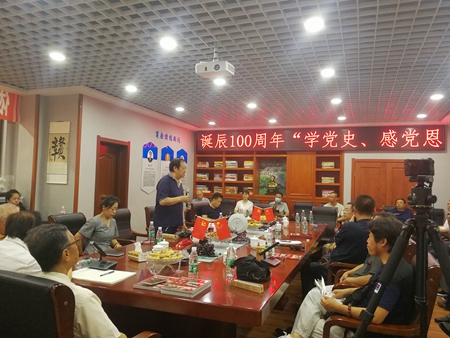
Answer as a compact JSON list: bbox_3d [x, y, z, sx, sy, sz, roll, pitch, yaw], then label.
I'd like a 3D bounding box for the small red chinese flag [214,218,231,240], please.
[{"bbox_3d":[-0.025,0.612,3.550,0.140,0.220,0.030,-14,-5,11],"label":"small red chinese flag"}]

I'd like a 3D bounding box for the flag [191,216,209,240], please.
[{"bbox_3d":[-0.248,0.604,3.550,0.130,0.220,0.030,15,0,11],"label":"flag"}]

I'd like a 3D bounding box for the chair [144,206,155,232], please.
[{"bbox_3d":[-0.848,1.071,5.452,0.650,1.040,0.600,1,-2,23],"label":"chair"}]

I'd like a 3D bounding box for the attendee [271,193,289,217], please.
[{"bbox_3d":[1.117,1.115,7.200,0.520,1.260,0.750,0,-3,16],"label":"attendee"}]

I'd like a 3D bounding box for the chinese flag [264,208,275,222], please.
[{"bbox_3d":[0.697,0.722,5.450,0.135,0.215,0.030,-14,-5,11],"label":"chinese flag"}]

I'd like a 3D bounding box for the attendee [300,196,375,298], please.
[{"bbox_3d":[1.161,0.925,3.500,0.800,1.310,0.560,-1,-3,37],"label":"attendee"}]

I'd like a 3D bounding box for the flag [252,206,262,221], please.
[{"bbox_3d":[0.449,0.632,4.955,0.140,0.205,0.040,1,-2,21],"label":"flag"}]

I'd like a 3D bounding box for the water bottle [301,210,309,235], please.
[{"bbox_3d":[1.097,0.780,4.800,0.066,0.230,0.066,0,-3,21],"label":"water bottle"}]

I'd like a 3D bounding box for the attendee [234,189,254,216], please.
[{"bbox_3d":[0.419,1.079,7.408,0.460,1.260,0.750,1,-2,13],"label":"attendee"}]

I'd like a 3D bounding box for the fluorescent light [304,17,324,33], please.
[{"bbox_3d":[0.818,-1.317,3.208,0.175,0.050,0.175,0,-3,21],"label":"fluorescent light"}]

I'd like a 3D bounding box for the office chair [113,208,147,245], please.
[{"bbox_3d":[-1.158,1.018,4.351,0.650,1.040,0.600,1,-2,28],"label":"office chair"}]

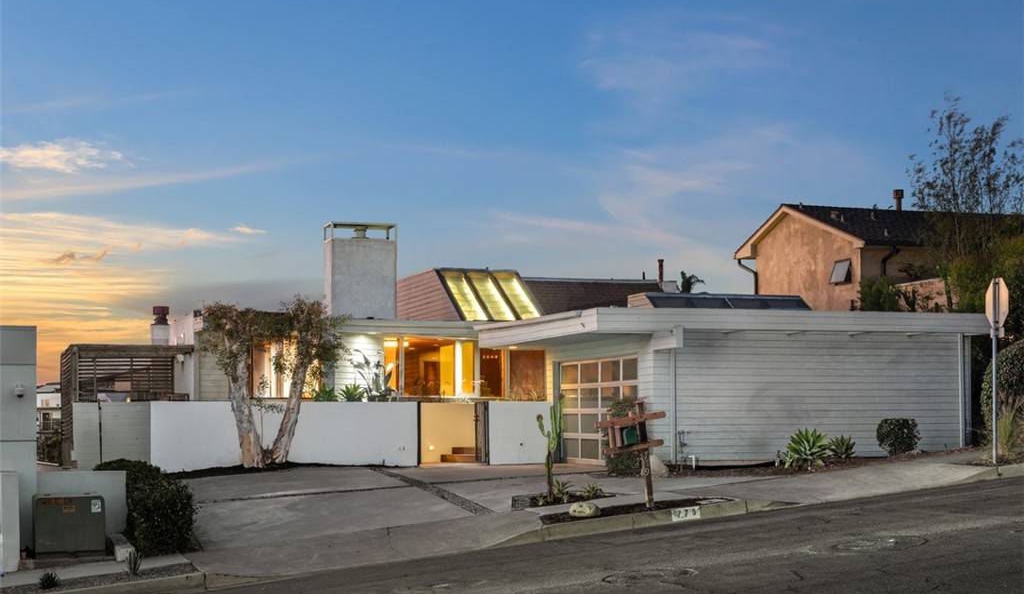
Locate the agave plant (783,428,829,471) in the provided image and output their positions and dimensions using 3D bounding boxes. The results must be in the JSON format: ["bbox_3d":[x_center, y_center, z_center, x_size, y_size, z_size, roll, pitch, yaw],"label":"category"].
[{"bbox_3d":[4.777,2.469,25.858,0.780,0.660,0.750,0,-4,0],"label":"agave plant"}]

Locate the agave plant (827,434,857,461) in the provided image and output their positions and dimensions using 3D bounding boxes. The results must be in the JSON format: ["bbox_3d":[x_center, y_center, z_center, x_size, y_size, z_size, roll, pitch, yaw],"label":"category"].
[{"bbox_3d":[5.545,2.531,26.804,0.500,0.430,0.480,0,-4,0],"label":"agave plant"}]

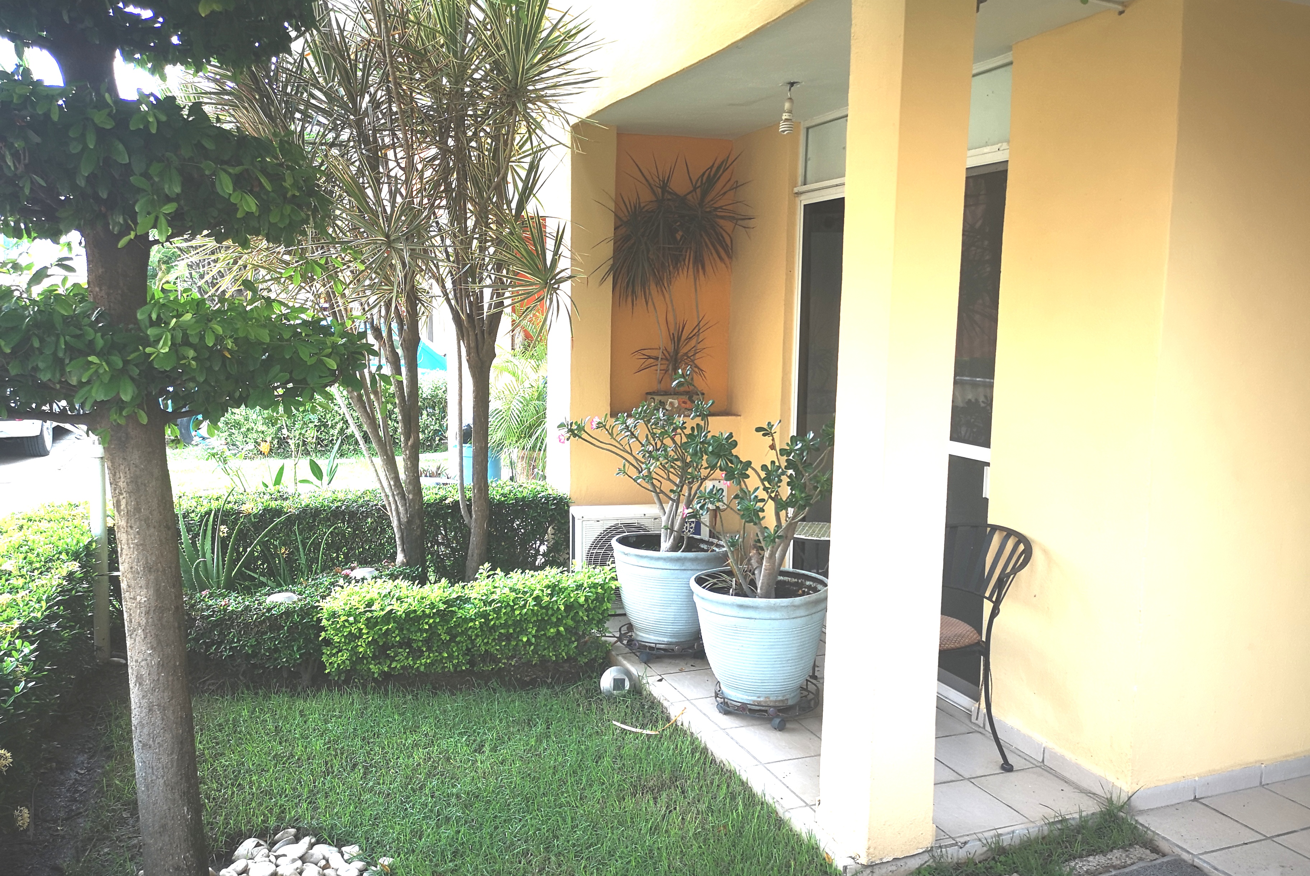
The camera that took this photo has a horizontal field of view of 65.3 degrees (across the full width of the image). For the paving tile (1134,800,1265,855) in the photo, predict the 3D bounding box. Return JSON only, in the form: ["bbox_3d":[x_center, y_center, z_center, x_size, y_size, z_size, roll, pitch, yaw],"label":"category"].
[{"bbox_3d":[1.699,1.228,3.217,0.300,0.011,0.265,-2,7,-21],"label":"paving tile"}]

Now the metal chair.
[{"bbox_3d":[0.949,0.744,3.621,0.540,0.830,0.470,-3,8,-31],"label":"metal chair"}]

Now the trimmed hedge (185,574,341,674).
[{"bbox_3d":[-1.900,0.900,4.840,0.900,0.300,0.550,-2,7,-21],"label":"trimmed hedge"}]

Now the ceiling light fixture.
[{"bbox_3d":[0.561,-1.378,4.279,0.075,0.216,0.075,1,7,0],"label":"ceiling light fixture"}]

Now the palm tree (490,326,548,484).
[{"bbox_3d":[-1.196,-0.267,9.581,0.850,1.484,0.850,-2,7,-21],"label":"palm tree"}]

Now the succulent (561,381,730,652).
[{"bbox_3d":[-0.016,0.332,4.714,0.770,1.206,0.700,1,7,0],"label":"succulent"}]

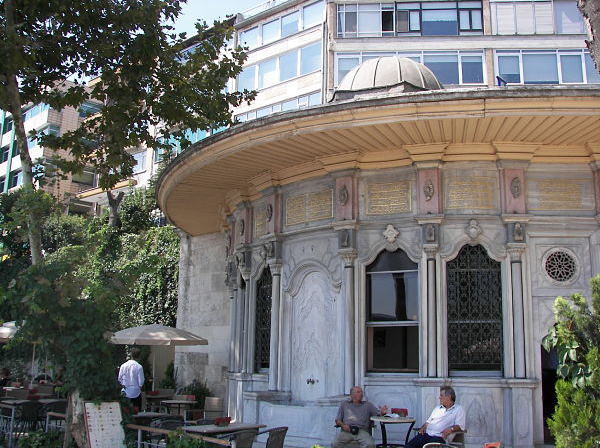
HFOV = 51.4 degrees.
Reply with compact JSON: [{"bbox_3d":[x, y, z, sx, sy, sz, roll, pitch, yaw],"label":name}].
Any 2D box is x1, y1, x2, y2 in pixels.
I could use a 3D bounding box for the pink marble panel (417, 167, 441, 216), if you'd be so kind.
[{"bbox_3d":[2.228,-0.565,10.794,0.381,0.822,0.120,-2,-12,15],"label":"pink marble panel"}]

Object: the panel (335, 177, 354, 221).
[{"bbox_3d":[0.858,-0.452,11.602,0.345,0.810,0.120,-7,-15,34],"label":"panel"}]

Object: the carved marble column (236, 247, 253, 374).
[{"bbox_3d":[-1.236,1.889,13.837,0.260,2.774,0.300,6,-13,-21],"label":"carved marble column"}]

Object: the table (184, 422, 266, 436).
[{"bbox_3d":[-0.908,2.794,7.374,0.600,0.730,0.900,-8,-15,37],"label":"table"}]

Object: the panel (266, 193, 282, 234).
[{"bbox_3d":[-0.550,-0.189,13.037,0.140,0.810,0.345,9,-14,-32],"label":"panel"}]

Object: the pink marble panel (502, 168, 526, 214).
[{"bbox_3d":[3.724,-0.550,10.858,0.345,0.810,0.120,1,-12,0],"label":"pink marble panel"}]

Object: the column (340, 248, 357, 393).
[{"bbox_3d":[0.889,1.724,11.261,0.280,2.598,0.260,1,-12,0],"label":"column"}]

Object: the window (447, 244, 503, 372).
[{"bbox_3d":[2.950,1.394,10.520,0.910,2.129,0.120,0,-12,4],"label":"window"}]

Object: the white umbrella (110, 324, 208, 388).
[{"bbox_3d":[-2.968,3.129,12.718,2.050,2.156,2.050,1,-12,0],"label":"white umbrella"}]

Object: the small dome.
[{"bbox_3d":[2.266,-3.523,15.684,2.641,1.320,2.641,-1,-12,10],"label":"small dome"}]

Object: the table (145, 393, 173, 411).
[{"bbox_3d":[-2.733,3.715,12.031,0.660,0.740,0.660,1,-12,0],"label":"table"}]

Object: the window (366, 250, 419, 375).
[{"bbox_3d":[1.619,1.497,10.951,0.947,2.126,0.120,-4,-13,23],"label":"window"}]

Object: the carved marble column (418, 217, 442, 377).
[{"bbox_3d":[2.259,1.226,10.679,0.330,2.724,0.270,-3,-13,18],"label":"carved marble column"}]

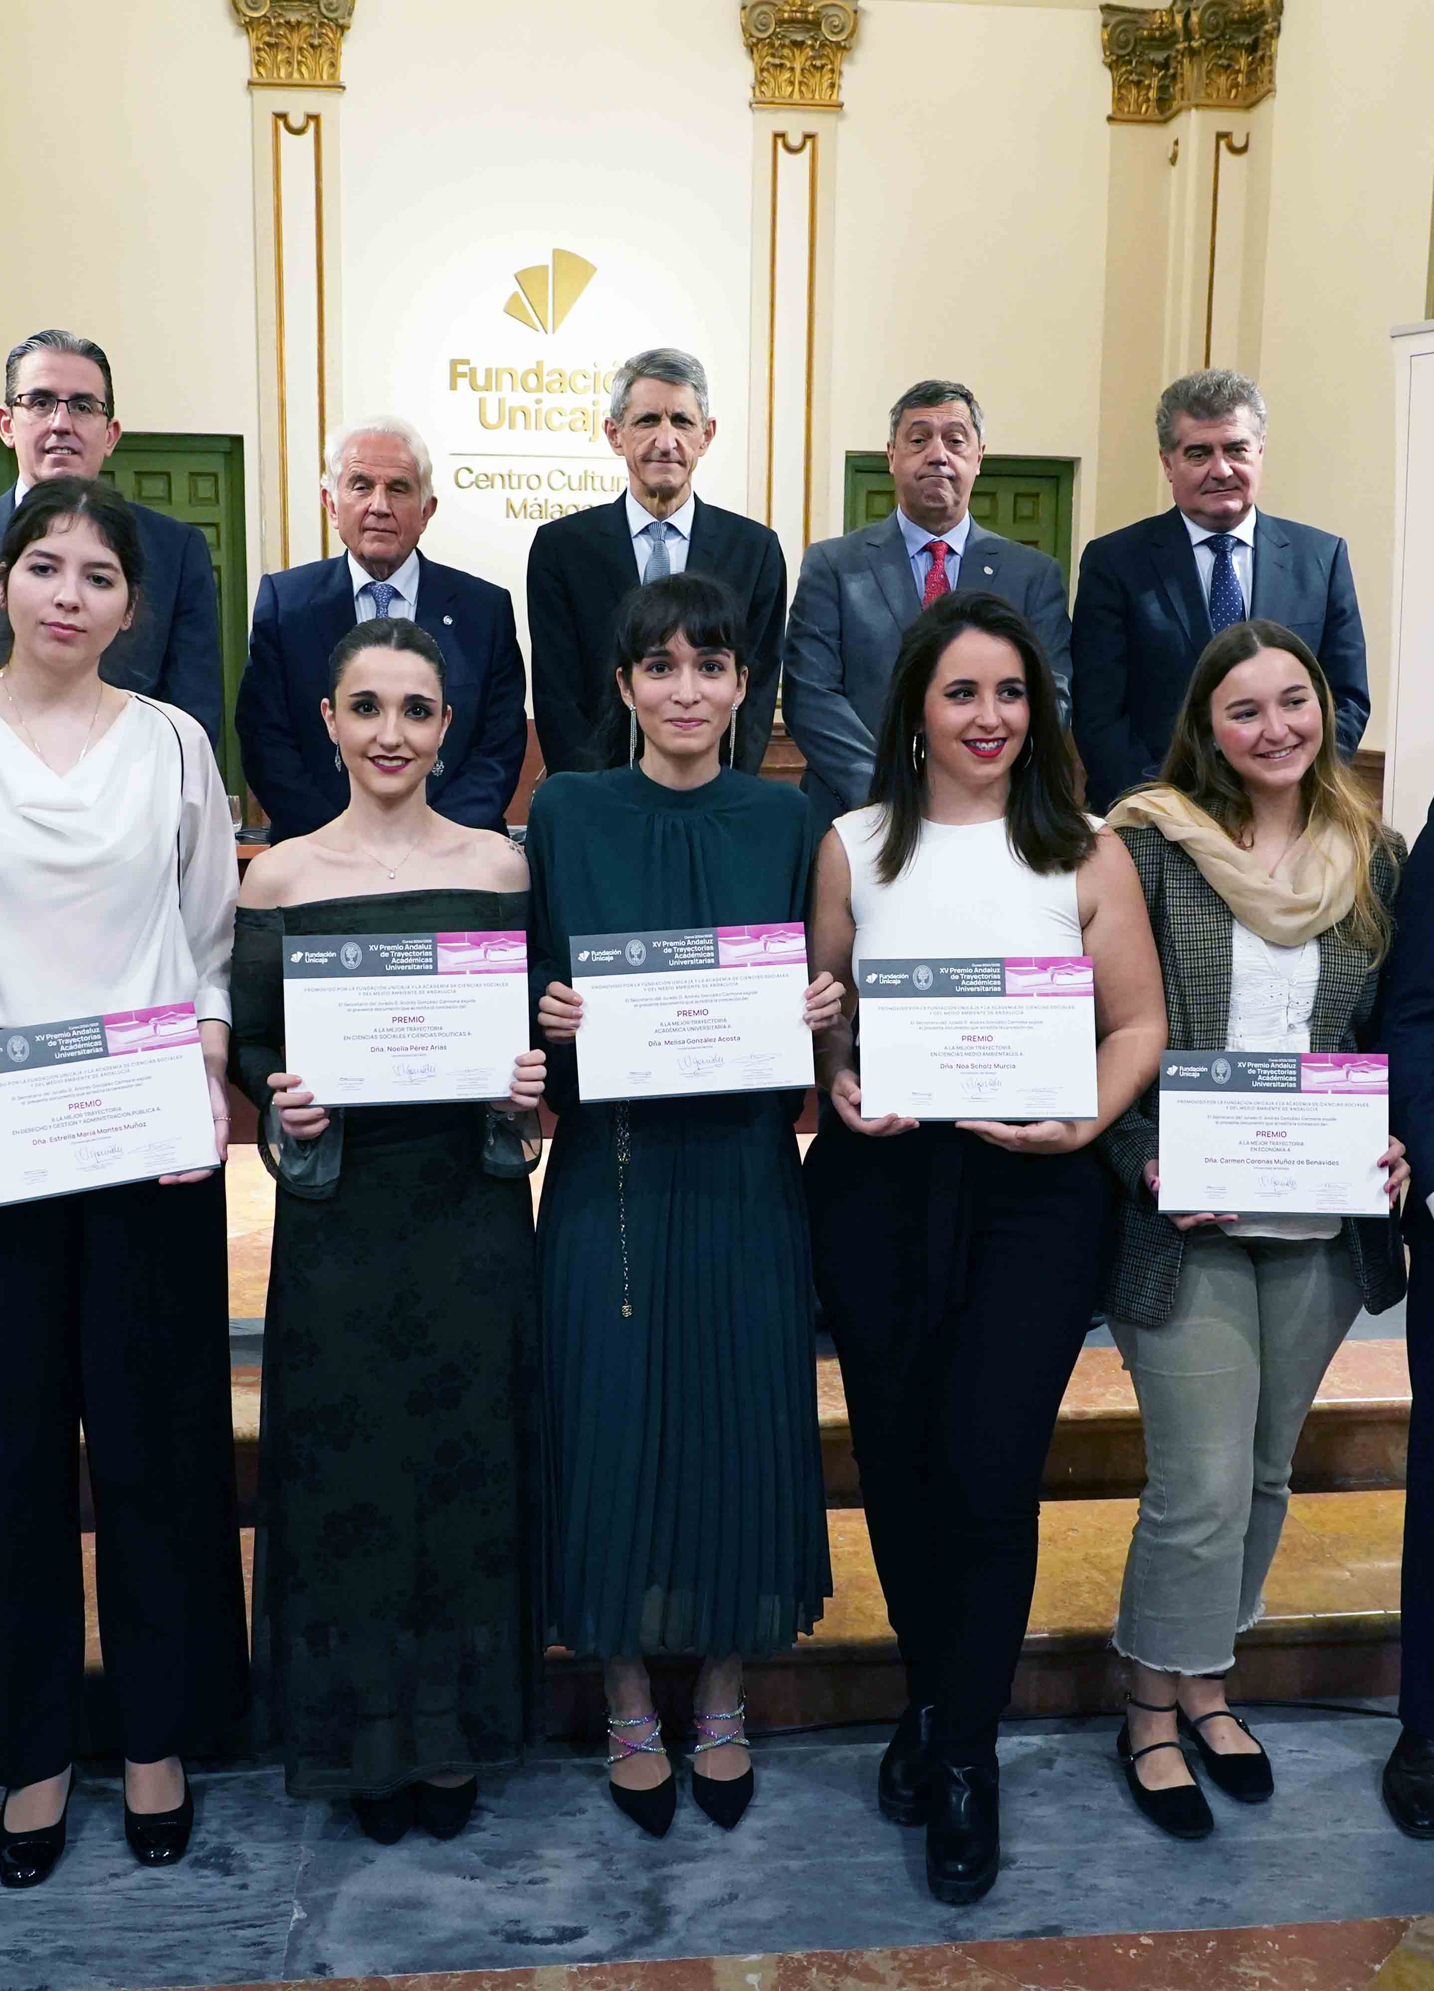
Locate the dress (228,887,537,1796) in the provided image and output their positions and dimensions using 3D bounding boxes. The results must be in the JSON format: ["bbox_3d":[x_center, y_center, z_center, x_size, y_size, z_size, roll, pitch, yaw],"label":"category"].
[{"bbox_3d":[-0.444,0.466,2.658,0.420,1.250,0.360,0,9,-6],"label":"dress"}]

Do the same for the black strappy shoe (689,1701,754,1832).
[{"bbox_3d":[0.010,1.063,2.847,0.085,0.135,0.245,1,9,-2],"label":"black strappy shoe"}]

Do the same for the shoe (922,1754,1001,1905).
[{"bbox_3d":[0.328,1.085,2.703,0.098,0.155,0.270,1,8,4],"label":"shoe"}]

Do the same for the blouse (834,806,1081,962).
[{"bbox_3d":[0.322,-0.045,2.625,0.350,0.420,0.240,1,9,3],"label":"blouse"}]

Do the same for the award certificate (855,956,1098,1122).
[{"bbox_3d":[0.333,0.056,2.540,0.297,0.210,0.010,-1,-9,3],"label":"award certificate"}]

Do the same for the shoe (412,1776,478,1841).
[{"bbox_3d":[-0.375,1.082,2.819,0.088,0.095,0.245,0,9,-3],"label":"shoe"}]

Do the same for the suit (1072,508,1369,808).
[{"bbox_3d":[0.884,-0.470,3.518,0.510,0.745,0.310,1,8,5],"label":"suit"}]

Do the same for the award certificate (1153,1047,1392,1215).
[{"bbox_3d":[0.715,0.178,2.556,0.297,0.212,0.010,1,-3,5],"label":"award certificate"}]

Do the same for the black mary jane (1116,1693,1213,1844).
[{"bbox_3d":[0.633,1.083,2.842,0.090,0.112,0.240,-1,9,-11],"label":"black mary jane"}]

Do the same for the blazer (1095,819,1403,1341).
[{"bbox_3d":[0.742,0.093,2.772,0.430,0.705,0.300,1,8,1],"label":"blazer"}]

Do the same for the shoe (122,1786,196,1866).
[{"bbox_3d":[-0.773,1.101,2.768,0.083,0.090,0.240,-2,9,-14],"label":"shoe"}]

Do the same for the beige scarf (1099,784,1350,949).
[{"bbox_3d":[0.692,-0.180,2.702,0.325,0.215,0.265,0,8,0],"label":"beige scarf"}]

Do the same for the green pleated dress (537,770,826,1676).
[{"bbox_3d":[-0.050,0.317,2.673,0.420,1.240,0.360,1,9,0],"label":"green pleated dress"}]

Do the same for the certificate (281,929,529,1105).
[{"bbox_3d":[-0.380,0.030,2.447,0.297,0.210,0.010,-1,1,-2],"label":"certificate"}]

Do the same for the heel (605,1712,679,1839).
[{"bbox_3d":[-0.106,1.081,2.831,0.080,0.120,0.235,-2,9,-14],"label":"heel"}]

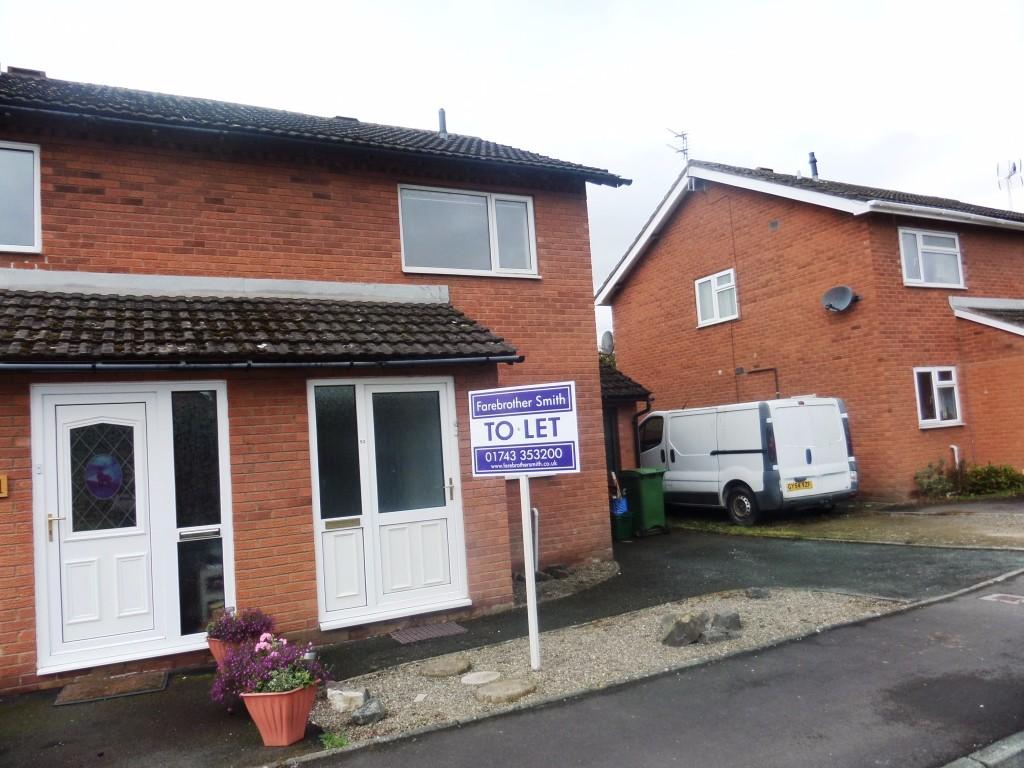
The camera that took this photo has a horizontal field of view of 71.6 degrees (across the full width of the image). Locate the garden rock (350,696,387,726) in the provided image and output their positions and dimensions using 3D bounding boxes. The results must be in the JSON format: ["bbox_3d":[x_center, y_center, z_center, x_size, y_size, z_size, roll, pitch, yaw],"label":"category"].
[{"bbox_3d":[-0.818,1.875,4.064,0.180,0.120,0.130,-1,-5,-39],"label":"garden rock"}]

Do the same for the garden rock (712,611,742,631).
[{"bbox_3d":[1.678,1.842,5.529,0.225,0.135,0.190,-3,-4,-7],"label":"garden rock"}]

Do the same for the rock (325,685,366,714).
[{"bbox_3d":[-0.991,1.893,4.283,0.245,0.135,0.180,-4,-4,-2],"label":"rock"}]

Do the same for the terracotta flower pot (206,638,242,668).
[{"bbox_3d":[-1.945,1.928,5.079,0.390,0.300,0.380,-2,-4,-27],"label":"terracotta flower pot"}]

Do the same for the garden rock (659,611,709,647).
[{"bbox_3d":[1.240,1.763,5.116,0.315,0.220,0.240,-4,-4,0],"label":"garden rock"}]

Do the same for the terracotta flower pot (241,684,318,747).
[{"bbox_3d":[-1.280,1.803,3.934,0.480,0.315,0.420,-4,-4,2],"label":"terracotta flower pot"}]

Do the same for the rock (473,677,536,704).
[{"bbox_3d":[-0.046,1.907,4.406,0.400,0.065,0.300,-3,-4,-4],"label":"rock"}]

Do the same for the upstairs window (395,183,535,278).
[{"bbox_3d":[-0.482,-1.779,8.418,1.750,1.020,0.100,-2,-4,-27],"label":"upstairs window"}]

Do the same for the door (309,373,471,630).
[{"bbox_3d":[-1.056,0.979,6.187,1.330,2.070,0.100,-2,-4,-27],"label":"door"}]

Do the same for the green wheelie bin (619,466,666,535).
[{"bbox_3d":[2.137,1.901,11.652,0.570,1.040,0.660,-2,-4,-24],"label":"green wheelie bin"}]

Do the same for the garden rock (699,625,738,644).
[{"bbox_3d":[1.499,1.802,5.125,0.275,0.110,0.180,-3,-4,-4],"label":"garden rock"}]

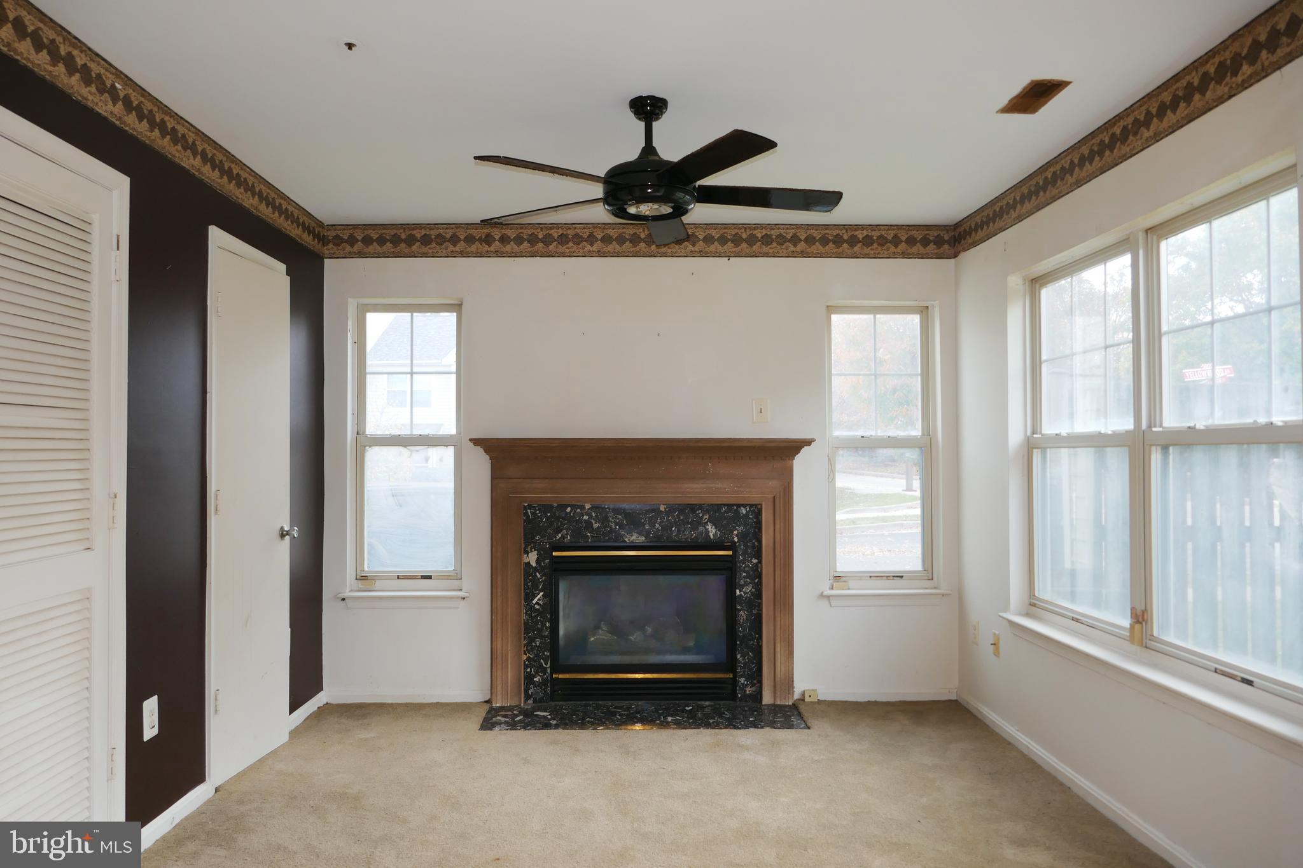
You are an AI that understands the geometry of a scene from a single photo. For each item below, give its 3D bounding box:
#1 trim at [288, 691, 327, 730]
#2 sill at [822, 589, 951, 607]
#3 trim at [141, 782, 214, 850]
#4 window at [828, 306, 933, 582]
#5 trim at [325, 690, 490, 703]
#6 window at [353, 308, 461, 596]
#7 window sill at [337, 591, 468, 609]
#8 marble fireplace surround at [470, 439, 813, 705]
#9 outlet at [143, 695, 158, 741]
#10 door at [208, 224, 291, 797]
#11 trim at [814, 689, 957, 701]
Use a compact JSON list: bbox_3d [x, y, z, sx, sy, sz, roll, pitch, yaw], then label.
[{"bbox_3d":[-1.649,1.320,4.313,0.016,0.072,0.515,0,-1,-1],"label":"trim"},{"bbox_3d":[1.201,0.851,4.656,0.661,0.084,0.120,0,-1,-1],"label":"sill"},{"bbox_3d":[-1.626,1.301,3.101,0.016,0.067,0.520,0,-1,-1],"label":"trim"},{"bbox_3d":[1.193,0.049,4.751,0.574,1.455,0.090,0,-1,-1],"label":"window"},{"bbox_3d":[-1.230,1.330,4.577,0.842,0.065,0.016,0,-1,-1],"label":"trim"},{"bbox_3d":[-1.255,0.052,4.703,0.577,1.468,0.090,0,-1,-1],"label":"window"},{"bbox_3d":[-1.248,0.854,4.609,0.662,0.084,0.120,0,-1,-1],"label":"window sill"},{"bbox_3d":[-0.042,0.692,4.525,1.697,1.325,0.190,0,-1,-1],"label":"marble fireplace surround"},{"bbox_3d":[-1.626,0.929,2.951,0.010,0.127,0.091,0,-1,-1],"label":"outlet"},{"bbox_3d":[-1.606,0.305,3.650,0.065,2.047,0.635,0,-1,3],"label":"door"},{"bbox_3d":[1.183,1.331,4.624,0.765,0.065,0.016,0,-1,-1],"label":"trim"}]

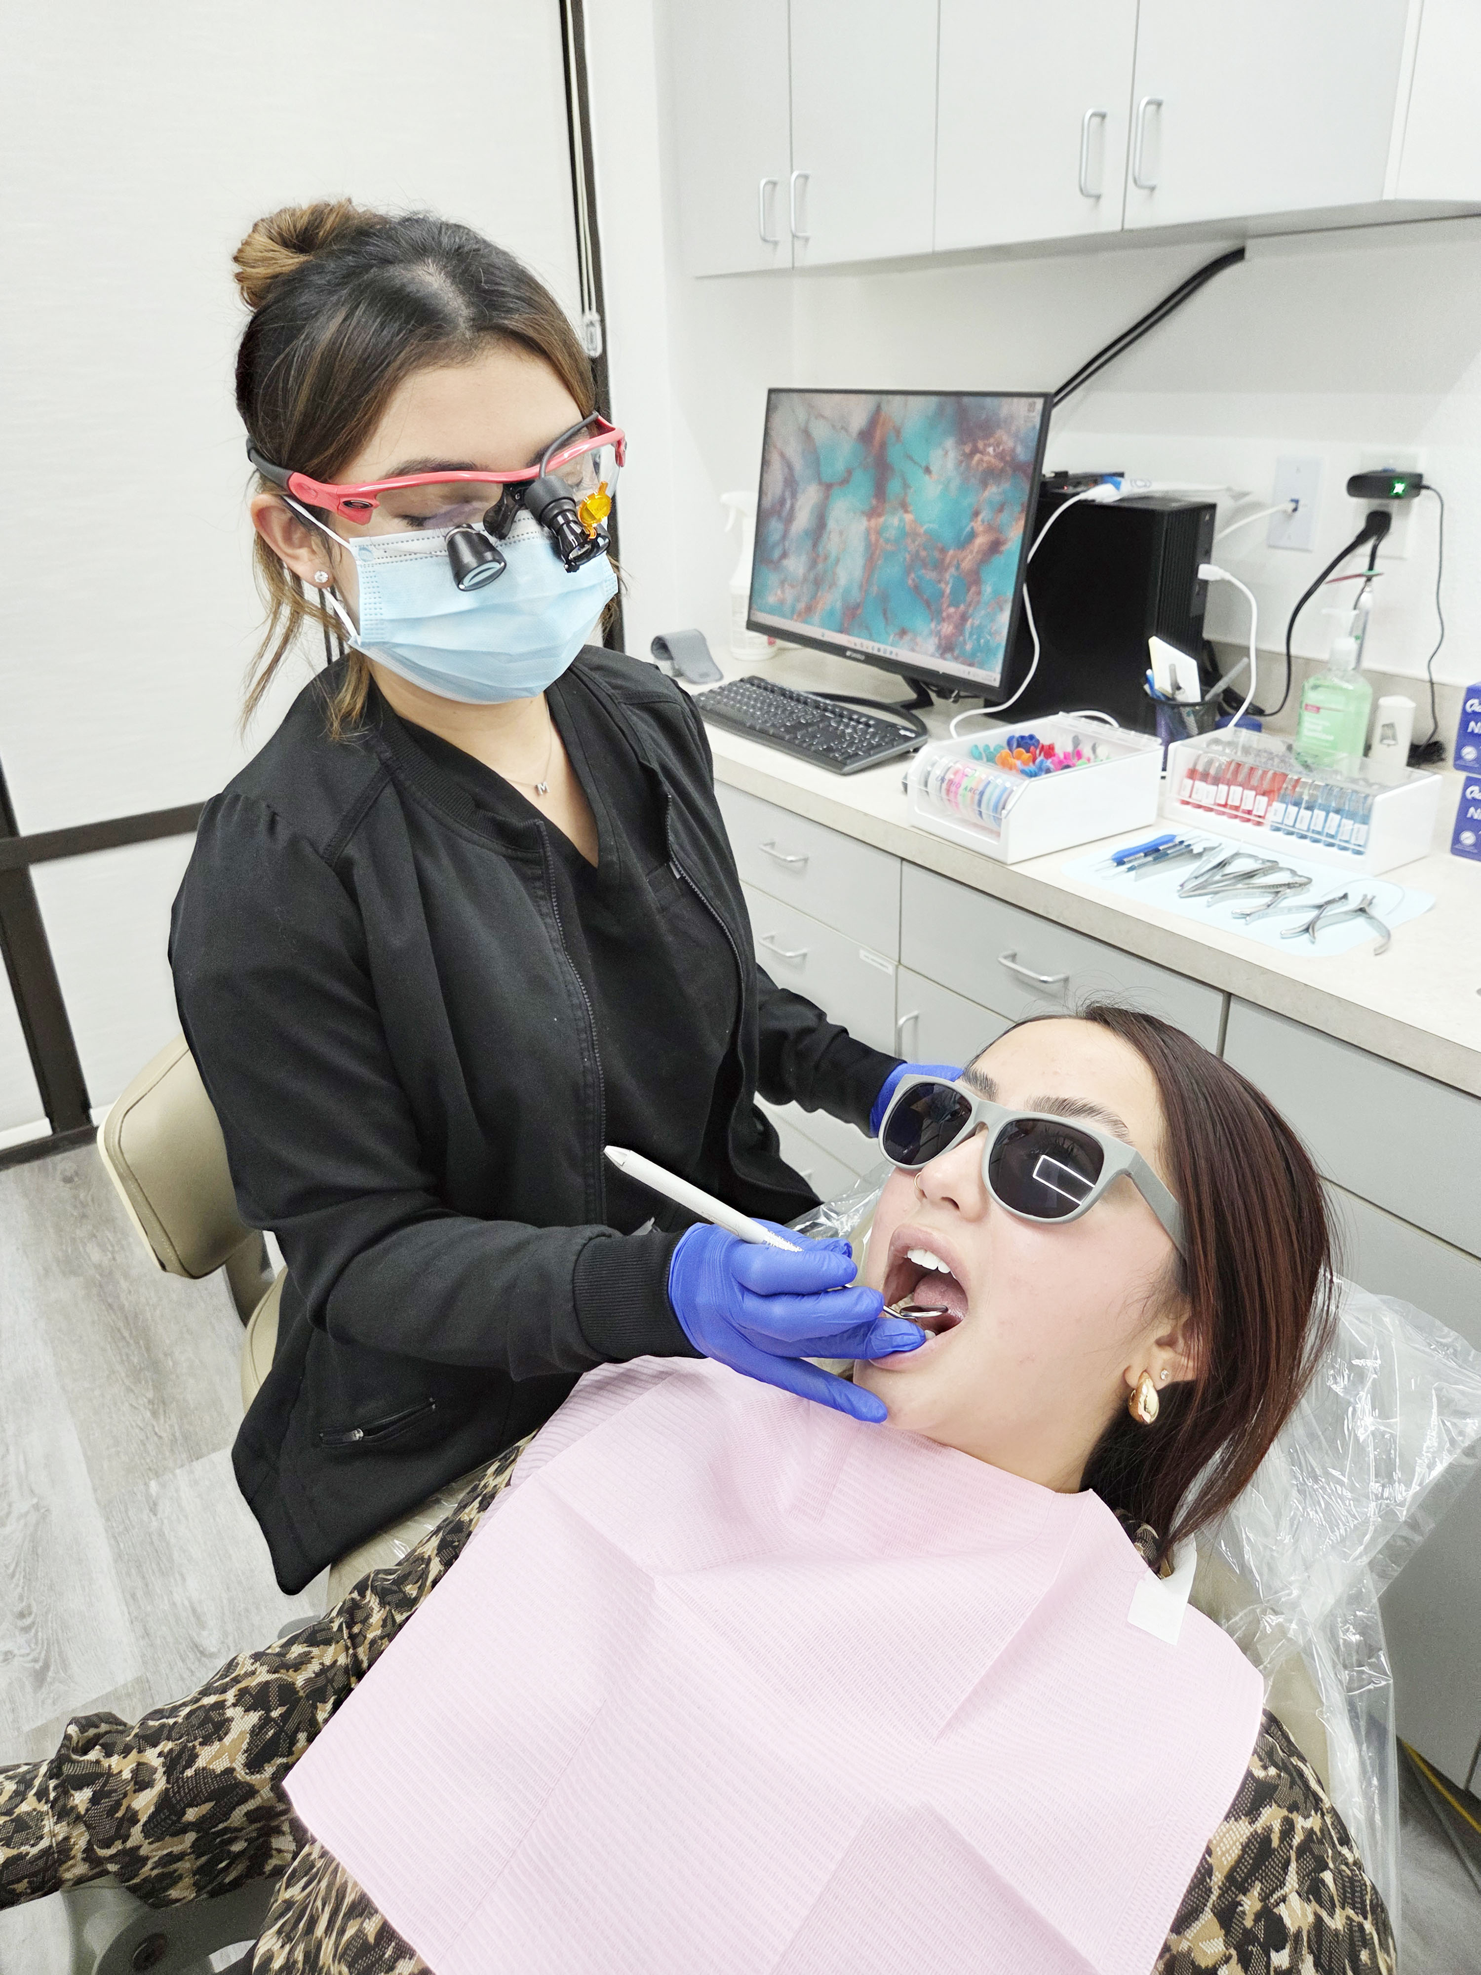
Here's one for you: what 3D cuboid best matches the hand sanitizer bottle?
[{"bbox_3d":[0.734,-0.361,1.610,0.056,0.188,0.078,-20,31,-30],"label":"hand sanitizer bottle"}]

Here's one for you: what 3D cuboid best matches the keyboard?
[{"bbox_3d":[0.077,-0.391,1.911,0.148,0.032,0.452,-21,31,-24],"label":"keyboard"}]

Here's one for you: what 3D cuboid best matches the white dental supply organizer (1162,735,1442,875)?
[{"bbox_3d":[0.603,-0.207,1.427,0.115,0.087,0.255,-18,30,-28],"label":"white dental supply organizer"}]

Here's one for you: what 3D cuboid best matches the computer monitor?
[{"bbox_3d":[0.221,-0.616,1.874,0.155,0.430,0.610,-18,30,-28],"label":"computer monitor"}]

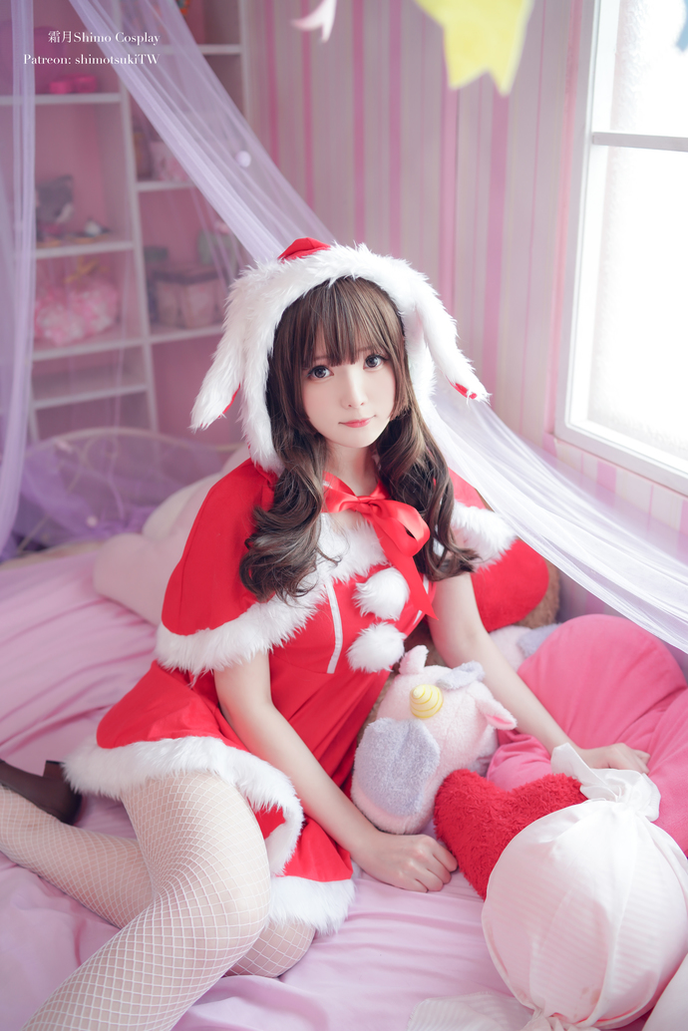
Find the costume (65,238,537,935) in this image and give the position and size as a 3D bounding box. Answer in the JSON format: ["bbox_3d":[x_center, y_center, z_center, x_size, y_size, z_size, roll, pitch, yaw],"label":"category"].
[{"bbox_3d":[-0.058,0.057,1.291,0.570,0.760,0.460,-8,25,-14],"label":"costume"}]

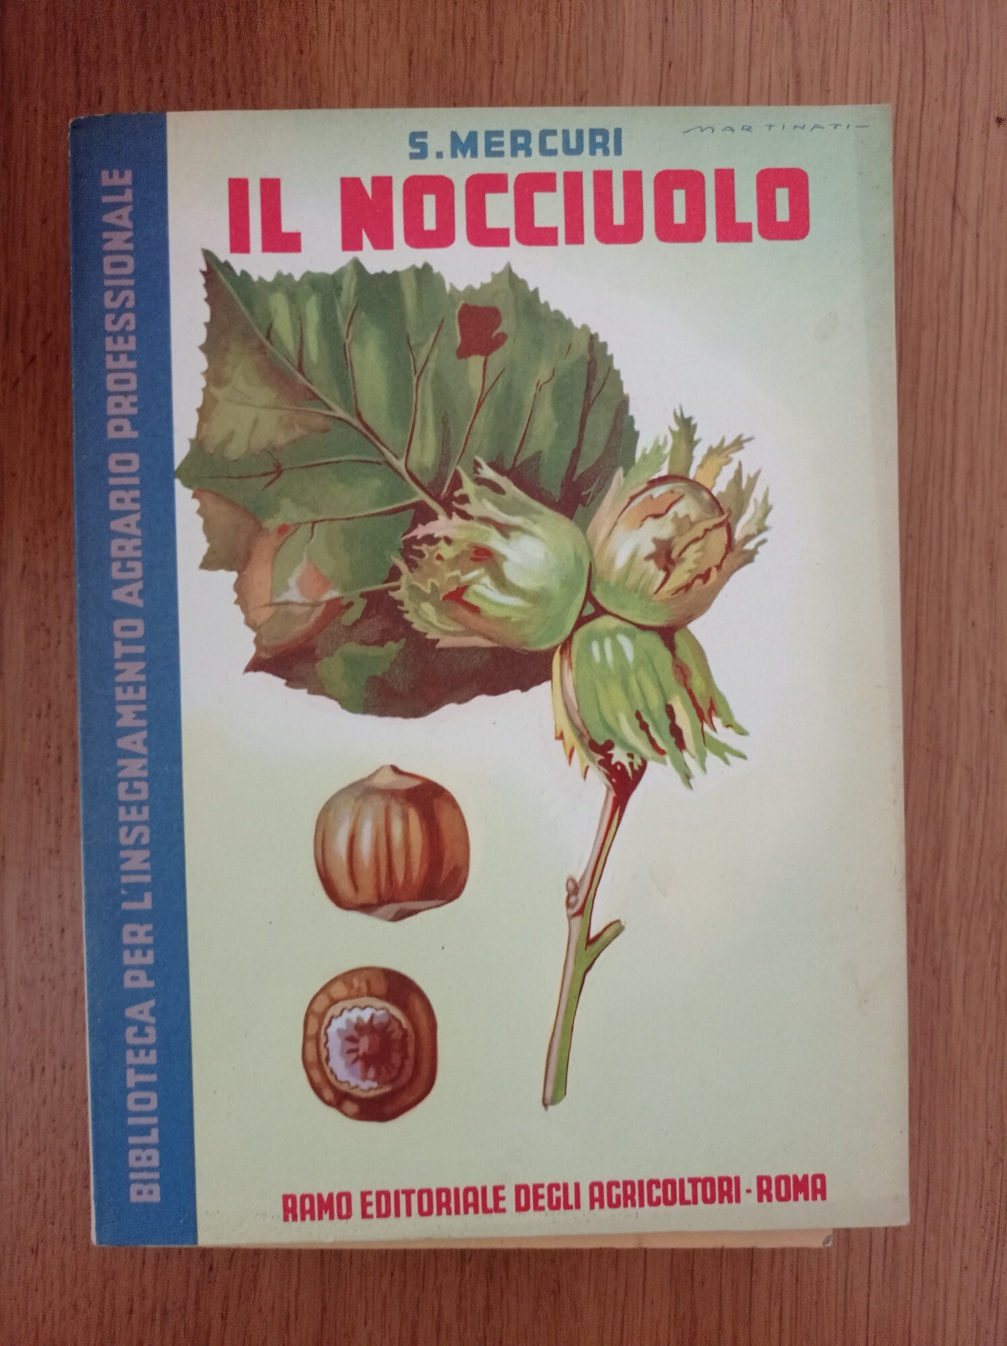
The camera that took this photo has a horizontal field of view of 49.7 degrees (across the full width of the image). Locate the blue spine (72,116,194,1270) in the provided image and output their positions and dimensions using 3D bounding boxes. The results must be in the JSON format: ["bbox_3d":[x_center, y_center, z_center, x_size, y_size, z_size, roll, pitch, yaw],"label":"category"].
[{"bbox_3d":[-0.074,0.002,0.221,0.021,0.008,0.225,-1,91,-1],"label":"blue spine"}]

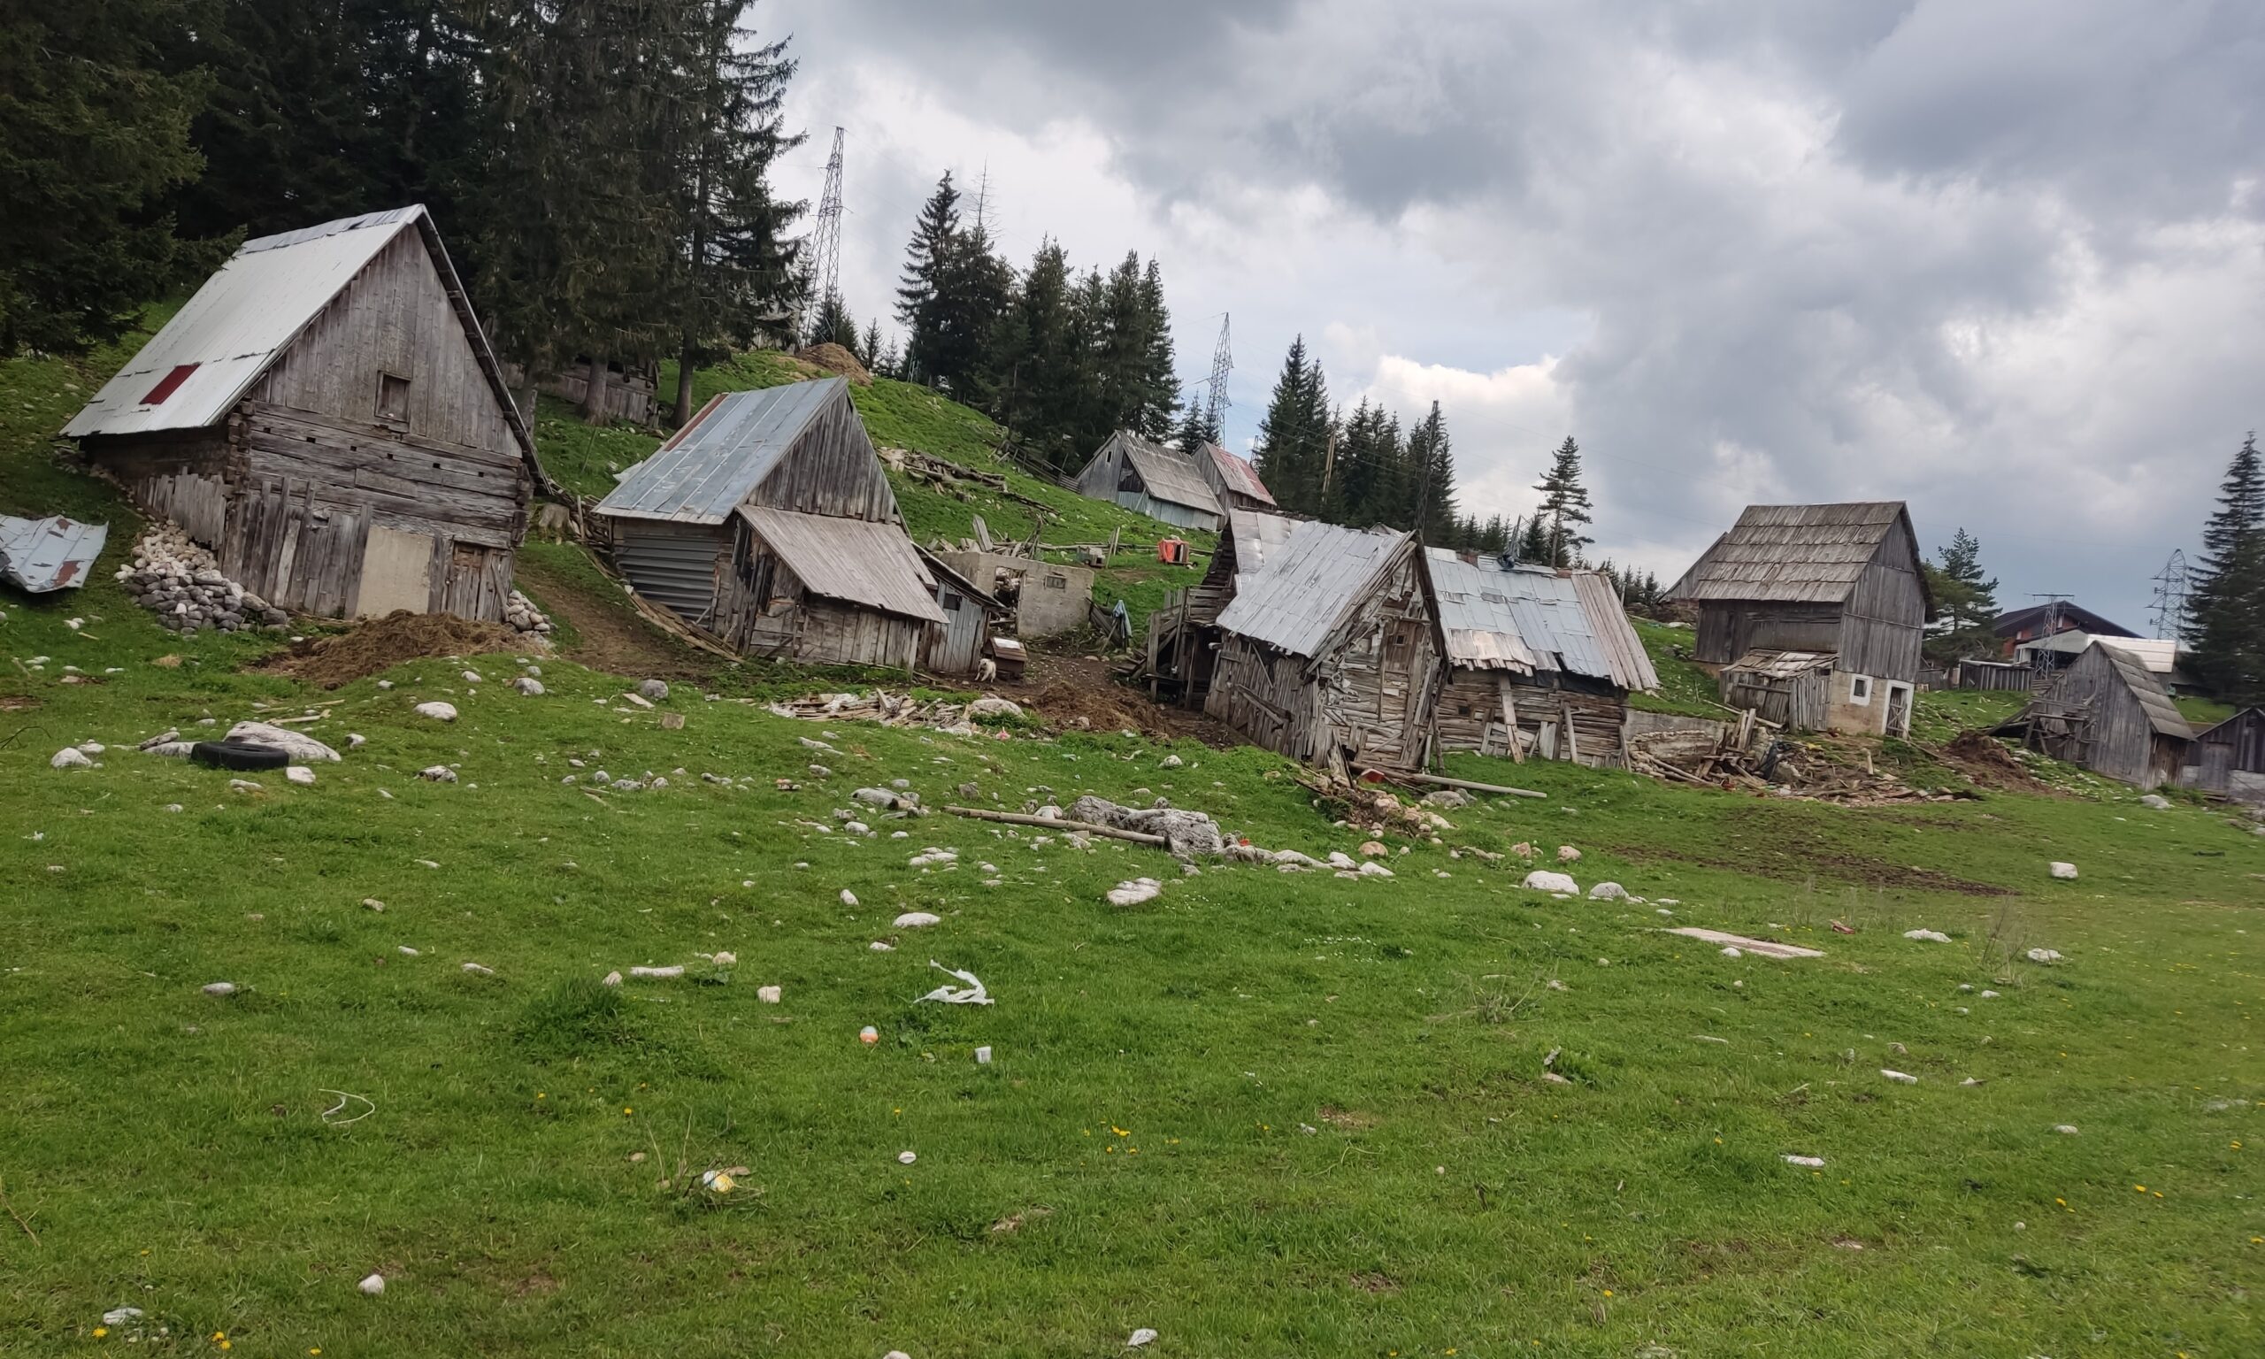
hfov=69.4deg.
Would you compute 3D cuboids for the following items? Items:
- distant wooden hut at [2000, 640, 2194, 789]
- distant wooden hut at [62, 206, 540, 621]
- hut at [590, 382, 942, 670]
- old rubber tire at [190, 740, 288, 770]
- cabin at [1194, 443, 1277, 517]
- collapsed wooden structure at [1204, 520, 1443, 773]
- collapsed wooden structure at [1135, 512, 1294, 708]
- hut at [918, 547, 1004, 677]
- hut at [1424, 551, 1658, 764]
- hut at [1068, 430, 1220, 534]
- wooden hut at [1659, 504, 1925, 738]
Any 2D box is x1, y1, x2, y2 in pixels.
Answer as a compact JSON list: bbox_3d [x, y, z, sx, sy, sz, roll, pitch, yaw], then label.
[{"bbox_3d":[30.983,1.113,52.892,4.335,4.352,4.938,7,0,-45],"label":"distant wooden hut"},{"bbox_3d":[-15.832,-5.155,31.299,8.231,7.069,5.938,7,0,42],"label":"distant wooden hut"},{"bbox_3d":[-7.845,-3.627,36.520,4.677,5.958,7.722,7,0,-40],"label":"hut"},{"bbox_3d":[-6.173,0.535,11.300,0.610,0.170,0.610,7,0,-29],"label":"old rubber tire"},{"bbox_3d":[5.040,-10.332,90.580,3.943,4.473,5.907,7,0,30],"label":"cabin"},{"bbox_3d":[3.744,-0.621,30.229,3.248,4.417,2.900,7,0,-33],"label":"collapsed wooden structure"},{"bbox_3d":[2.315,-1.321,32.734,3.900,3.955,3.400,7,0,-20],"label":"collapsed wooden structure"},{"bbox_3d":[-4.487,-1.497,35.337,2.535,2.631,2.800,7,0,-40],"label":"hut"},{"bbox_3d":[6.986,-0.441,30.903,4.158,3.648,3.938,7,0,-17],"label":"hut"},{"bbox_3d":[0.930,-9.113,76.737,4.392,3.744,6.517,7,0,33],"label":"hut"},{"bbox_3d":[23.322,-2.270,56.873,4.799,7.642,6.625,7,0,-31],"label":"wooden hut"}]

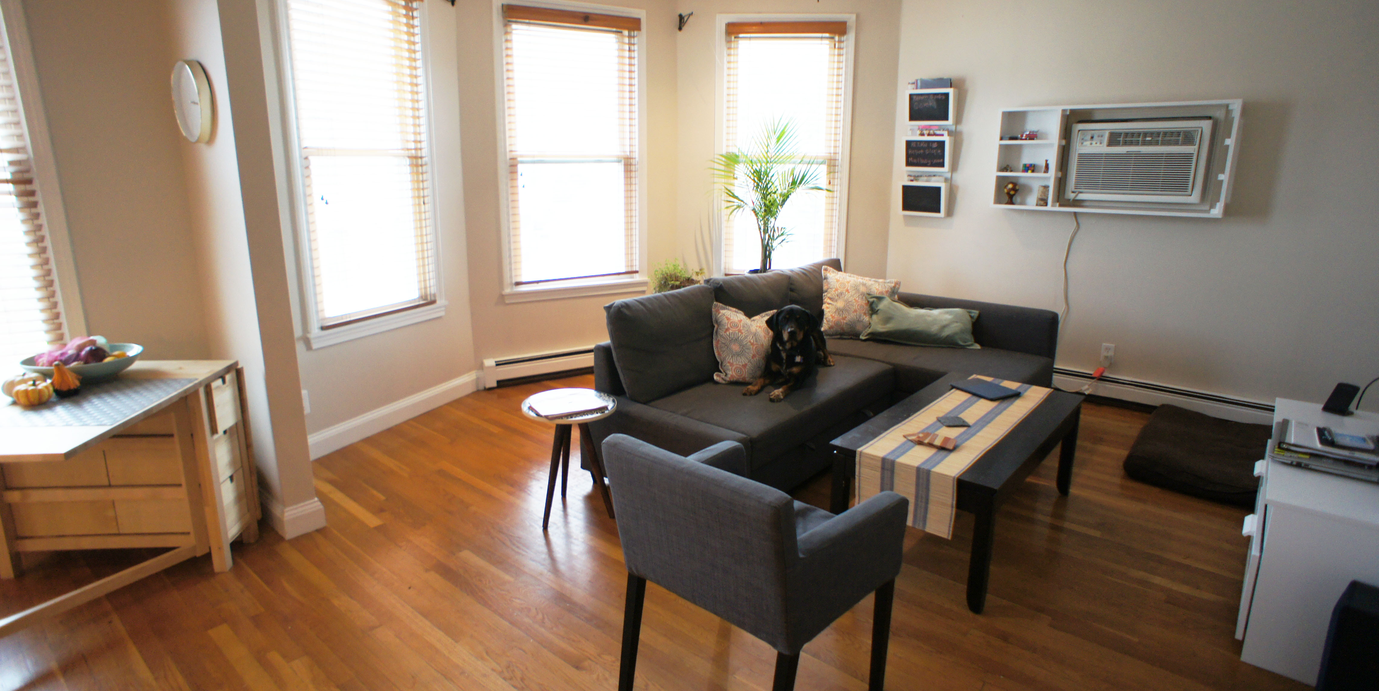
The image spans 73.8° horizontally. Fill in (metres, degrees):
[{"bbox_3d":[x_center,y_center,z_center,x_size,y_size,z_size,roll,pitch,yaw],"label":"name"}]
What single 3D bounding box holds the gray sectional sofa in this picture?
[{"bbox_3d":[0.764,0.123,4.665,1.470,0.860,2.280,10,17,37],"label":"gray sectional sofa"}]

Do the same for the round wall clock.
[{"bbox_3d":[-1.977,-0.967,3.649,0.045,0.315,0.315,-13,19,-43],"label":"round wall clock"}]

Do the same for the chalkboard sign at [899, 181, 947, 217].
[{"bbox_3d":[1.555,-0.966,6.072,0.330,0.219,0.050,12,18,41],"label":"chalkboard sign"}]

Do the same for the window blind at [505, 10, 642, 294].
[{"bbox_3d":[-0.734,-1.275,5.982,0.922,1.704,0.070,-8,16,-31],"label":"window blind"}]

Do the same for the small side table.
[{"bbox_3d":[-0.499,0.491,3.913,0.400,0.500,0.400,0,13,0],"label":"small side table"}]

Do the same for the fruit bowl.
[{"bbox_3d":[-2.226,0.071,3.386,0.380,0.080,0.380,0,13,0],"label":"fruit bowl"}]

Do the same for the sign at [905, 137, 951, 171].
[{"bbox_3d":[1.556,-1.250,6.002,0.329,0.221,0.050,12,18,41],"label":"sign"}]

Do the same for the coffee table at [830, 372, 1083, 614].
[{"bbox_3d":[1.121,0.542,3.730,0.610,0.480,1.240,9,16,34],"label":"coffee table"}]

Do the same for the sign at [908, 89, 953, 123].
[{"bbox_3d":[1.561,-1.537,5.927,0.332,0.220,0.050,12,18,41],"label":"sign"}]

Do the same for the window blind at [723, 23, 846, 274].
[{"bbox_3d":[0.651,-1.320,6.302,0.805,1.689,0.070,1,14,5],"label":"window blind"}]

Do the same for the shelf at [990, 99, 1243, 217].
[{"bbox_3d":[2.382,-1.062,5.239,1.289,0.601,0.110,12,18,41],"label":"shelf"}]

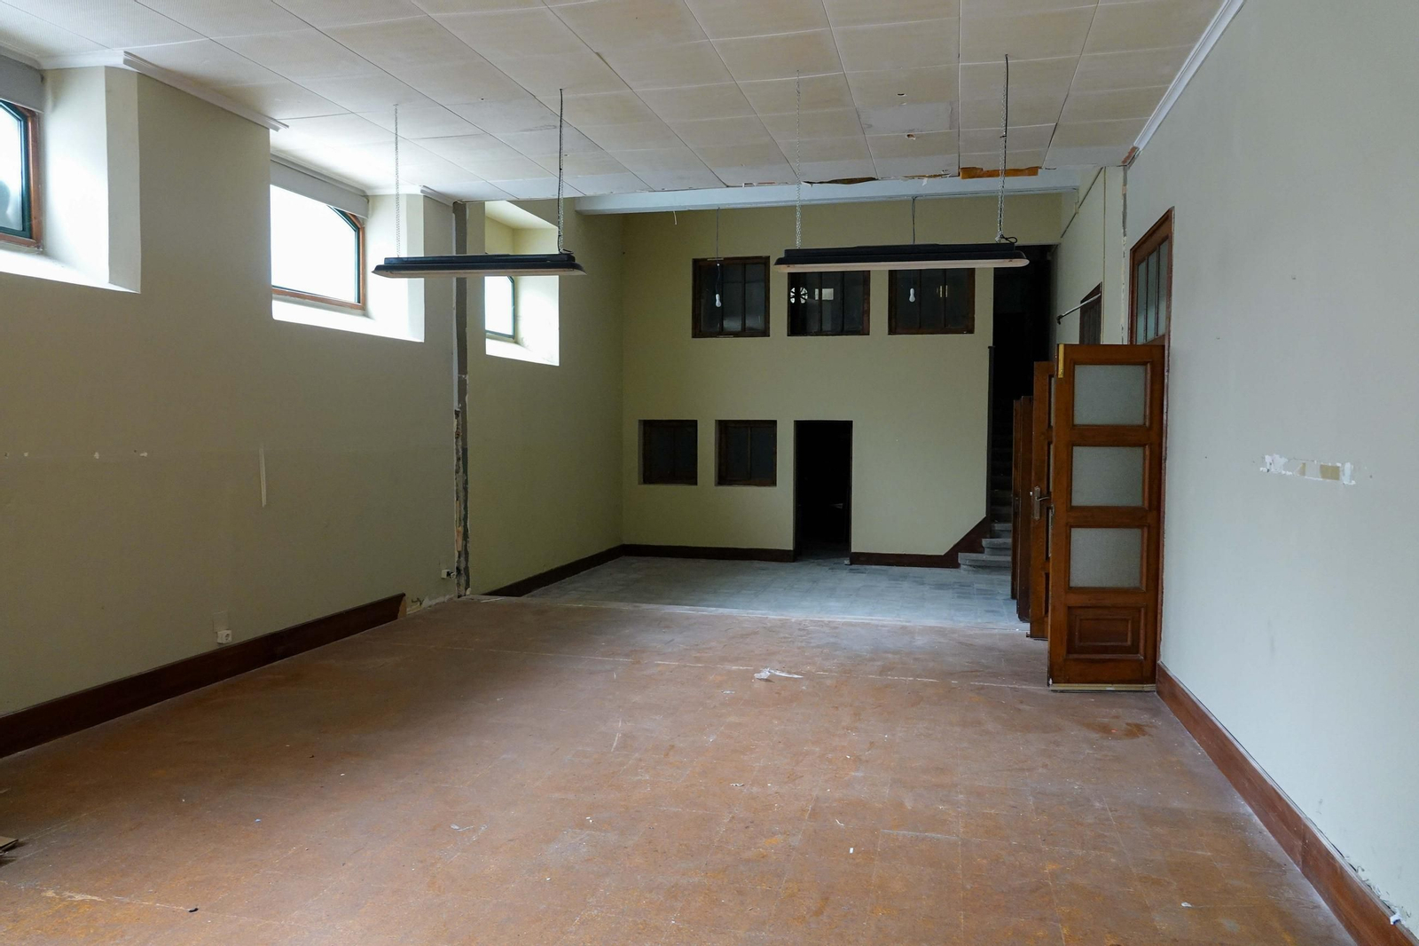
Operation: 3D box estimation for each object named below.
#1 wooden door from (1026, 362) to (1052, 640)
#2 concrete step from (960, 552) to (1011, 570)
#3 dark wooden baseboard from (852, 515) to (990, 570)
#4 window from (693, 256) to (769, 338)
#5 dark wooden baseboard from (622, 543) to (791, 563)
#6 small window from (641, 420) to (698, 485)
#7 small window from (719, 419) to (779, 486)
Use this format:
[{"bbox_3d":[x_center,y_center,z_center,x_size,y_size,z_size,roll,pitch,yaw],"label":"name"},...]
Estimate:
[{"bbox_3d":[2.704,0.214,6.936,0.630,2.060,0.045,2,3,23],"label":"wooden door"},{"bbox_3d":[3.594,1.131,11.484,1.050,0.200,0.420,1,3,14],"label":"concrete step"},{"bbox_3d":[2.637,0.861,11.962,1.690,0.670,0.030,1,3,14],"label":"dark wooden baseboard"},{"bbox_3d":[0.282,-2.312,12.449,1.040,1.070,0.090,1,3,14],"label":"window"},{"bbox_3d":[-0.045,1.065,12.652,2.380,0.175,0.028,1,3,14],"label":"dark wooden baseboard"},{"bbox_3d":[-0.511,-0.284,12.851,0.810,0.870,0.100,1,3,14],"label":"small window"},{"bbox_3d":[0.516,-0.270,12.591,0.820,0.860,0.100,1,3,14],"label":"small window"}]

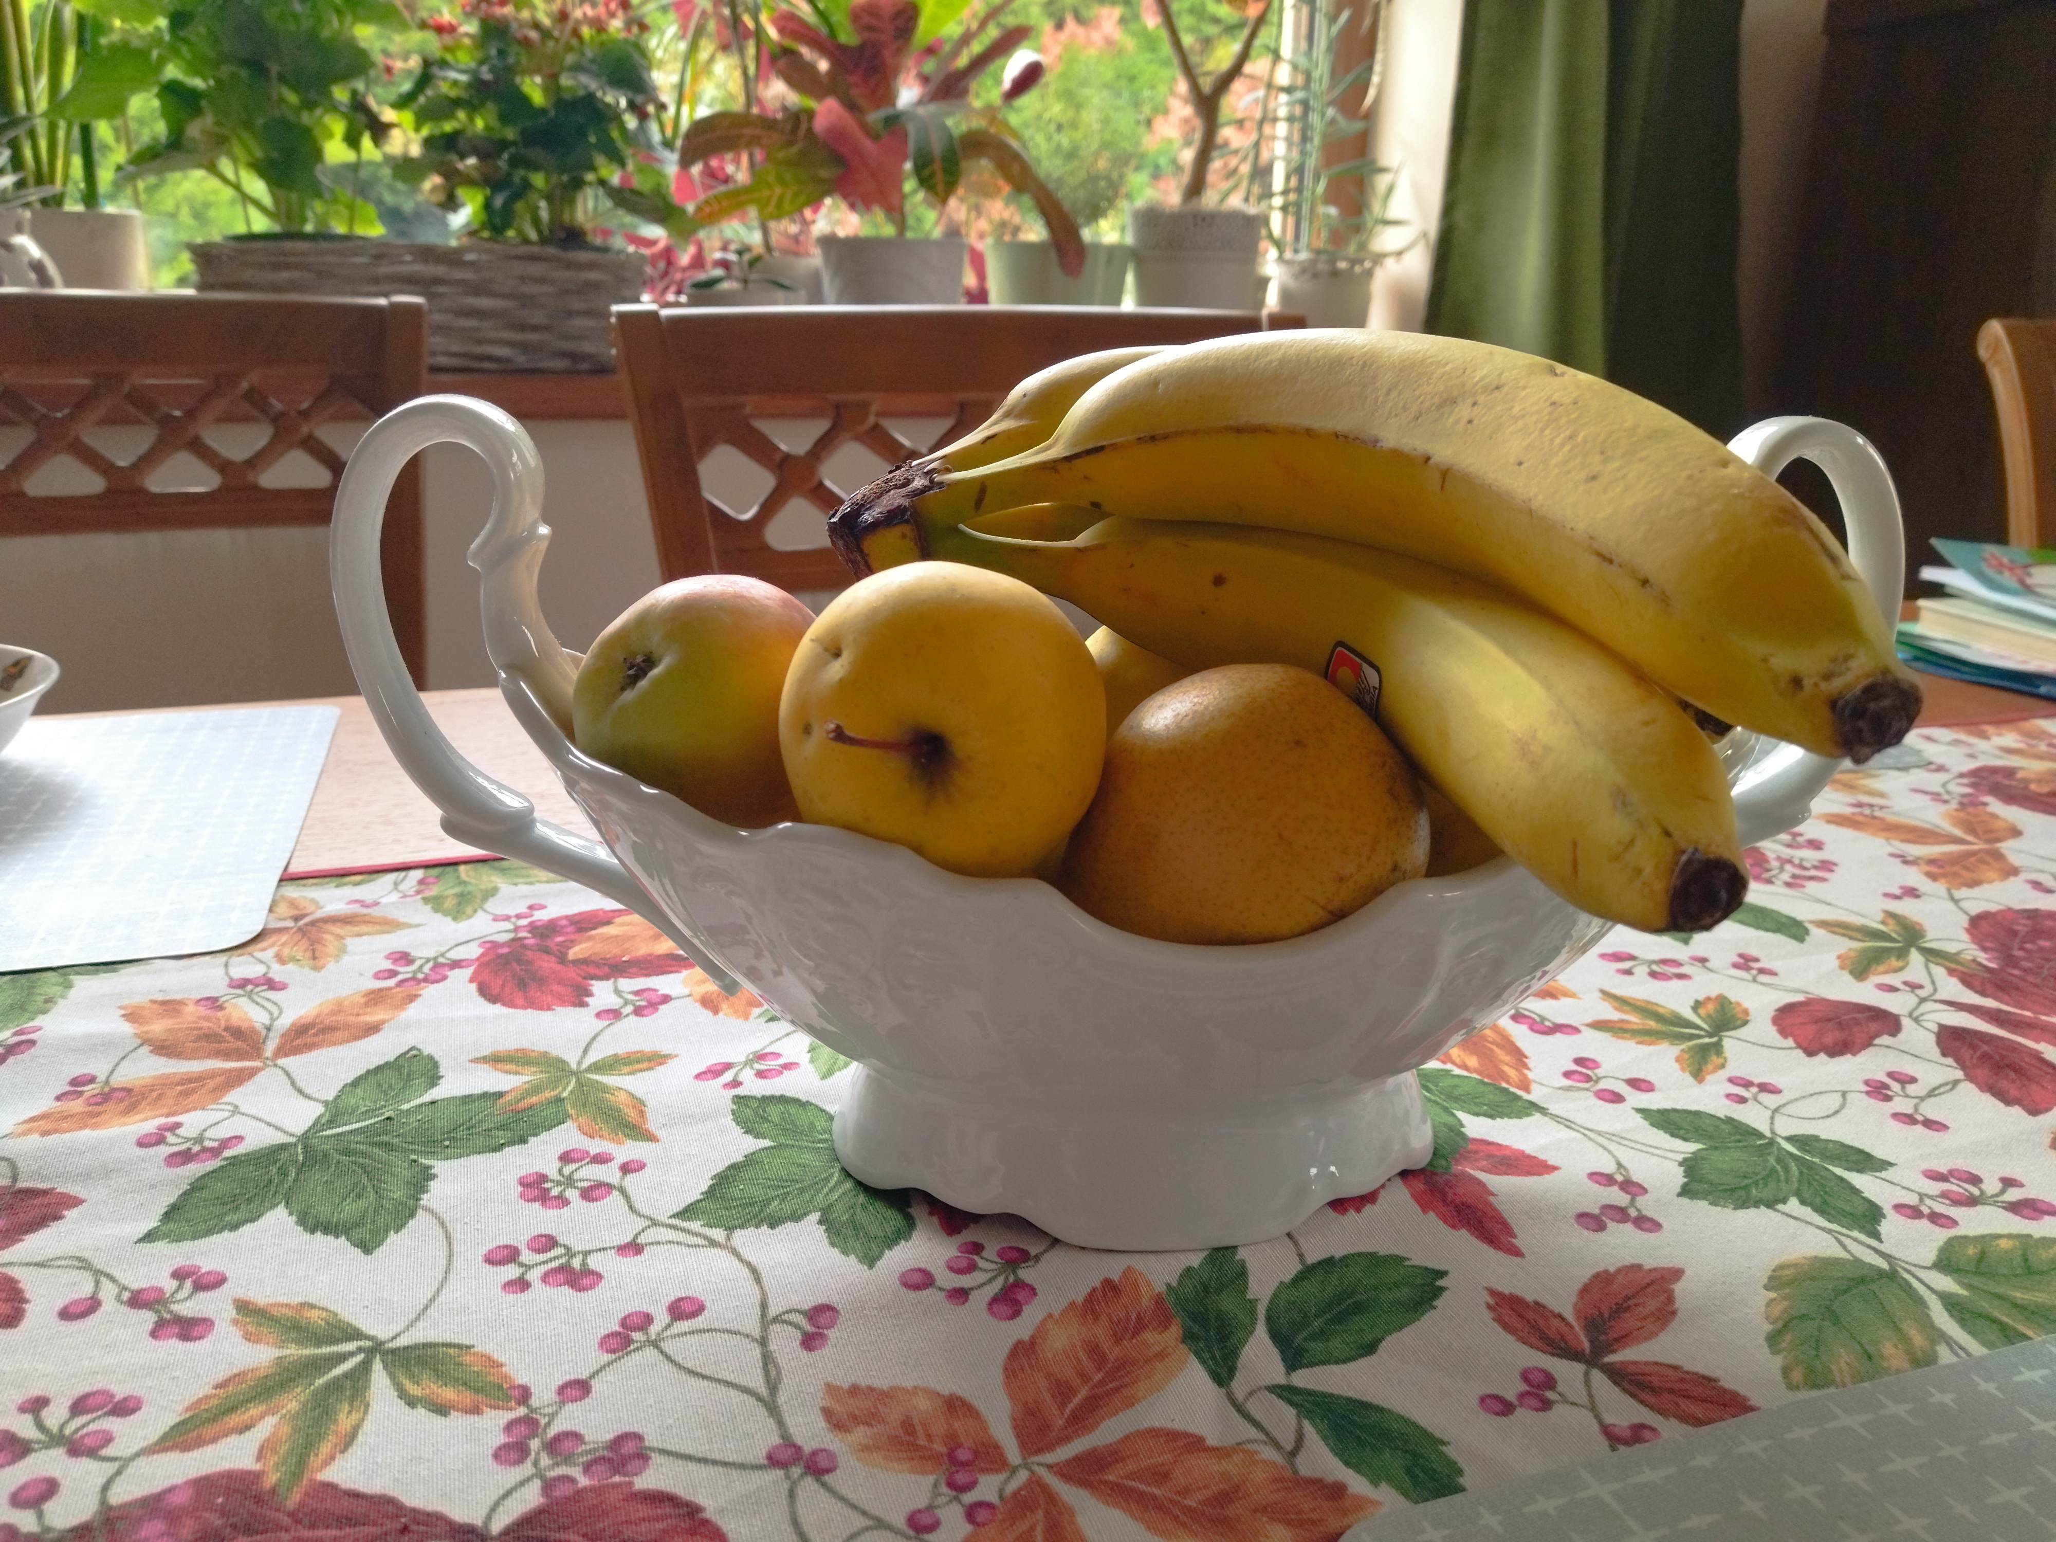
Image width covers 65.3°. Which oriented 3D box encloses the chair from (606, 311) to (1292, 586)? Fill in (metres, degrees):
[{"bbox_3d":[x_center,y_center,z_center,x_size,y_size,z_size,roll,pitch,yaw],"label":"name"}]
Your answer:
[{"bbox_3d":[0.041,0.217,0.943,0.460,0.940,0.520,-5,16,-18],"label":"chair"}]

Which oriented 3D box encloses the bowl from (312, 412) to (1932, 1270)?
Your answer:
[{"bbox_3d":[0.026,0.003,0.385,0.364,0.177,0.202,0,17,-4],"label":"bowl"}]

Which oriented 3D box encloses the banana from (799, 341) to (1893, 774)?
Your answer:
[{"bbox_3d":[0.068,-0.054,0.320,0.210,0.066,0.044,15,21,18],"label":"banana"}]

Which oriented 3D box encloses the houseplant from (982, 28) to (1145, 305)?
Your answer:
[{"bbox_3d":[0.032,-0.525,1.476,0.150,0.291,0.145,1,17,0],"label":"houseplant"}]

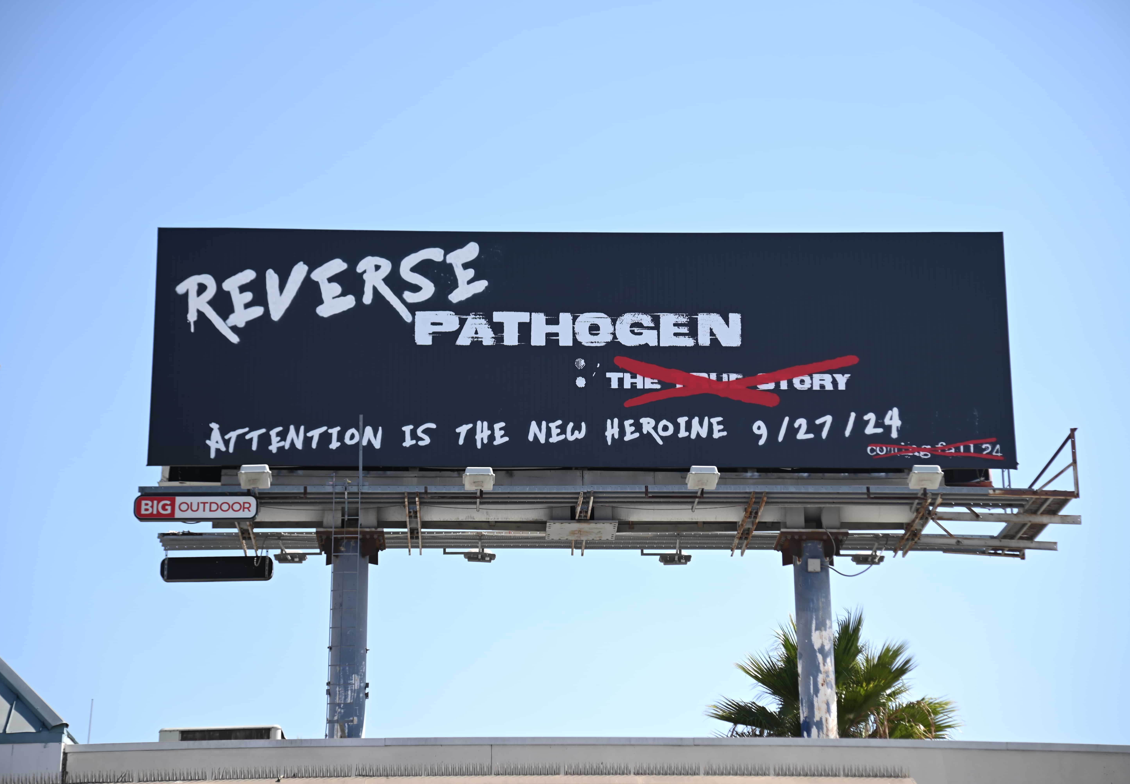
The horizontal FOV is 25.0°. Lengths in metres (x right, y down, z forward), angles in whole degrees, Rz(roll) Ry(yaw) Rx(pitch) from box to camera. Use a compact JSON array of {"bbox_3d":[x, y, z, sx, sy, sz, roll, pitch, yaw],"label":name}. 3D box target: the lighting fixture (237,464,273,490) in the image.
[{"bbox_3d":[-5.032,1.375,41.448,0.530,0.340,0.400,0,-17,-2],"label":"lighting fixture"}]

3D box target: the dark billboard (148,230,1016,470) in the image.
[{"bbox_3d":[0.318,-0.725,43.642,14.650,4.280,0.300,0,-17,-2],"label":"dark billboard"}]

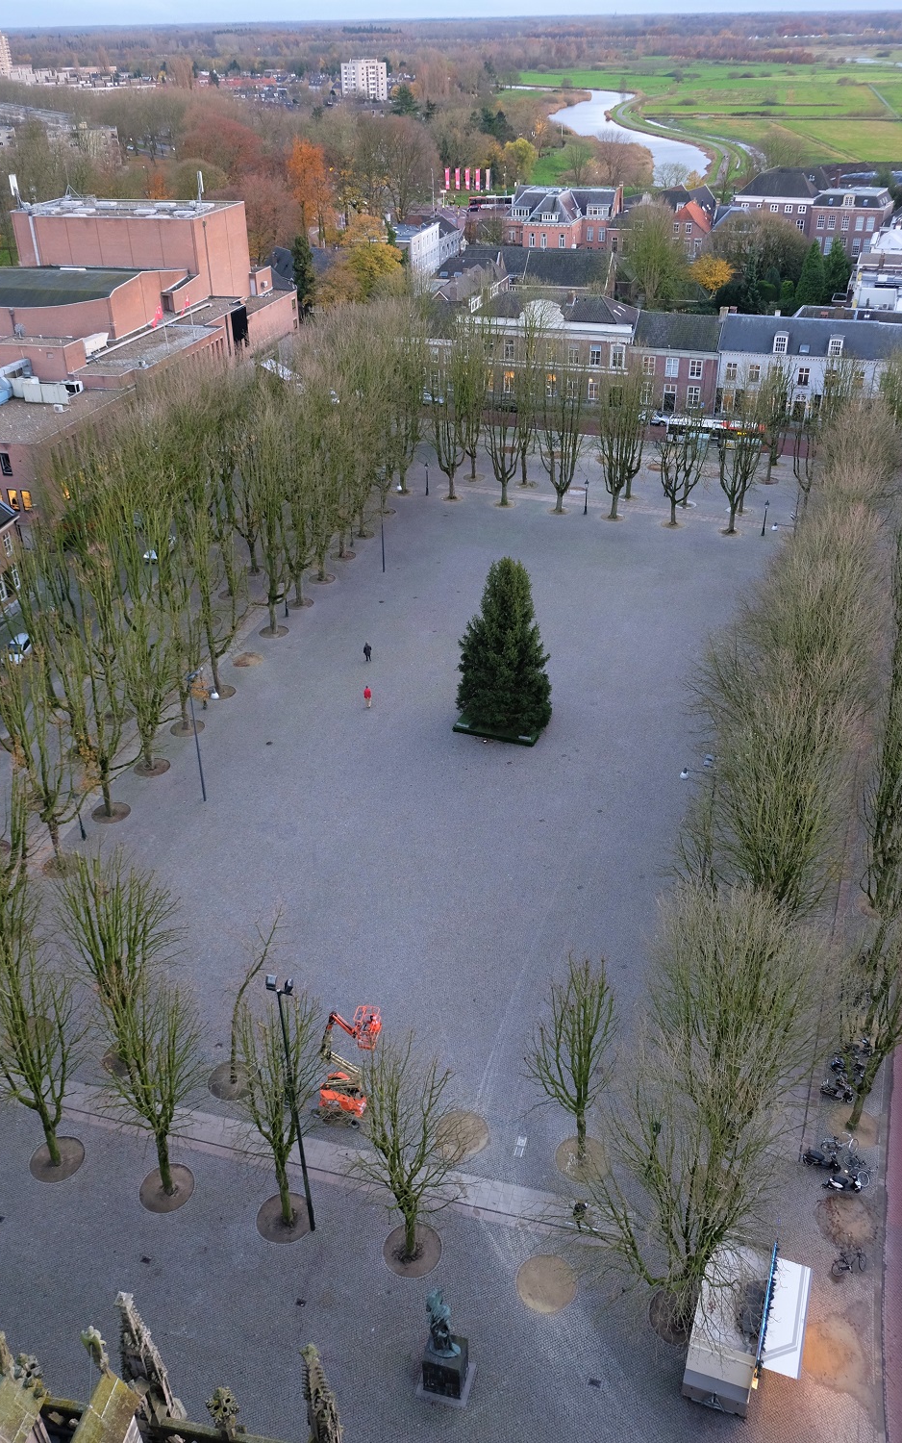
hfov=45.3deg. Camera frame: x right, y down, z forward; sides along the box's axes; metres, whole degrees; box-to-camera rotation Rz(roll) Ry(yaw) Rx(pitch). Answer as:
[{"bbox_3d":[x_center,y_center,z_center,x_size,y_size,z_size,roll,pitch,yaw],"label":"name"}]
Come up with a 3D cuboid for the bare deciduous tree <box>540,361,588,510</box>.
[{"bbox_3d":[11.511,-28.968,111.981,4.800,15.300,4.800,8,34,13],"label":"bare deciduous tree"}]

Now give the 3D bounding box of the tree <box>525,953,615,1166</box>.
[{"bbox_3d":[5.479,15.281,47.220,3.900,12.500,3.900,8,34,13],"label":"tree"}]

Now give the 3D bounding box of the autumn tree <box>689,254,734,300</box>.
[{"bbox_3d":[46.856,-78.670,192.385,8.000,9.200,8.000,8,34,13],"label":"autumn tree"}]

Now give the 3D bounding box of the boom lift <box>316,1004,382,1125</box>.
[{"bbox_3d":[-5.033,16.129,50.839,3.600,7.200,2.100,14,36,21],"label":"boom lift"}]

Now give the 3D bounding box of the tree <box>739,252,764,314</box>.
[{"bbox_3d":[51.530,-74.913,185.790,4.000,10.600,4.000,-1,33,1],"label":"tree"}]

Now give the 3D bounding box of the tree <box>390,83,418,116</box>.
[{"bbox_3d":[-24.462,-322.890,564.689,14.000,16.400,14.000,-1,33,1],"label":"tree"}]

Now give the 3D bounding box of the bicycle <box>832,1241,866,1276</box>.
[{"bbox_3d":[16.895,22.785,45.566,1.720,1.060,0.600,-7,34,-9],"label":"bicycle"}]

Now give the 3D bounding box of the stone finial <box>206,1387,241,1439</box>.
[{"bbox_3d":[-5.215,16.164,25.066,0.780,1.700,0.780,4,33,8],"label":"stone finial"}]

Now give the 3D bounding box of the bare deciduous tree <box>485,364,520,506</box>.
[{"bbox_3d":[5.722,-30.073,114.096,4.000,15.100,4.000,-1,33,1],"label":"bare deciduous tree"}]

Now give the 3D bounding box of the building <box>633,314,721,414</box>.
[{"bbox_3d":[30.611,-48.365,144.503,11.400,11.600,8.500,11,35,18],"label":"building"}]

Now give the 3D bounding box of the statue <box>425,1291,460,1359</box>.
[{"bbox_3d":[-0.291,22.385,40.280,1.200,3.800,1.100,6,34,12],"label":"statue"}]

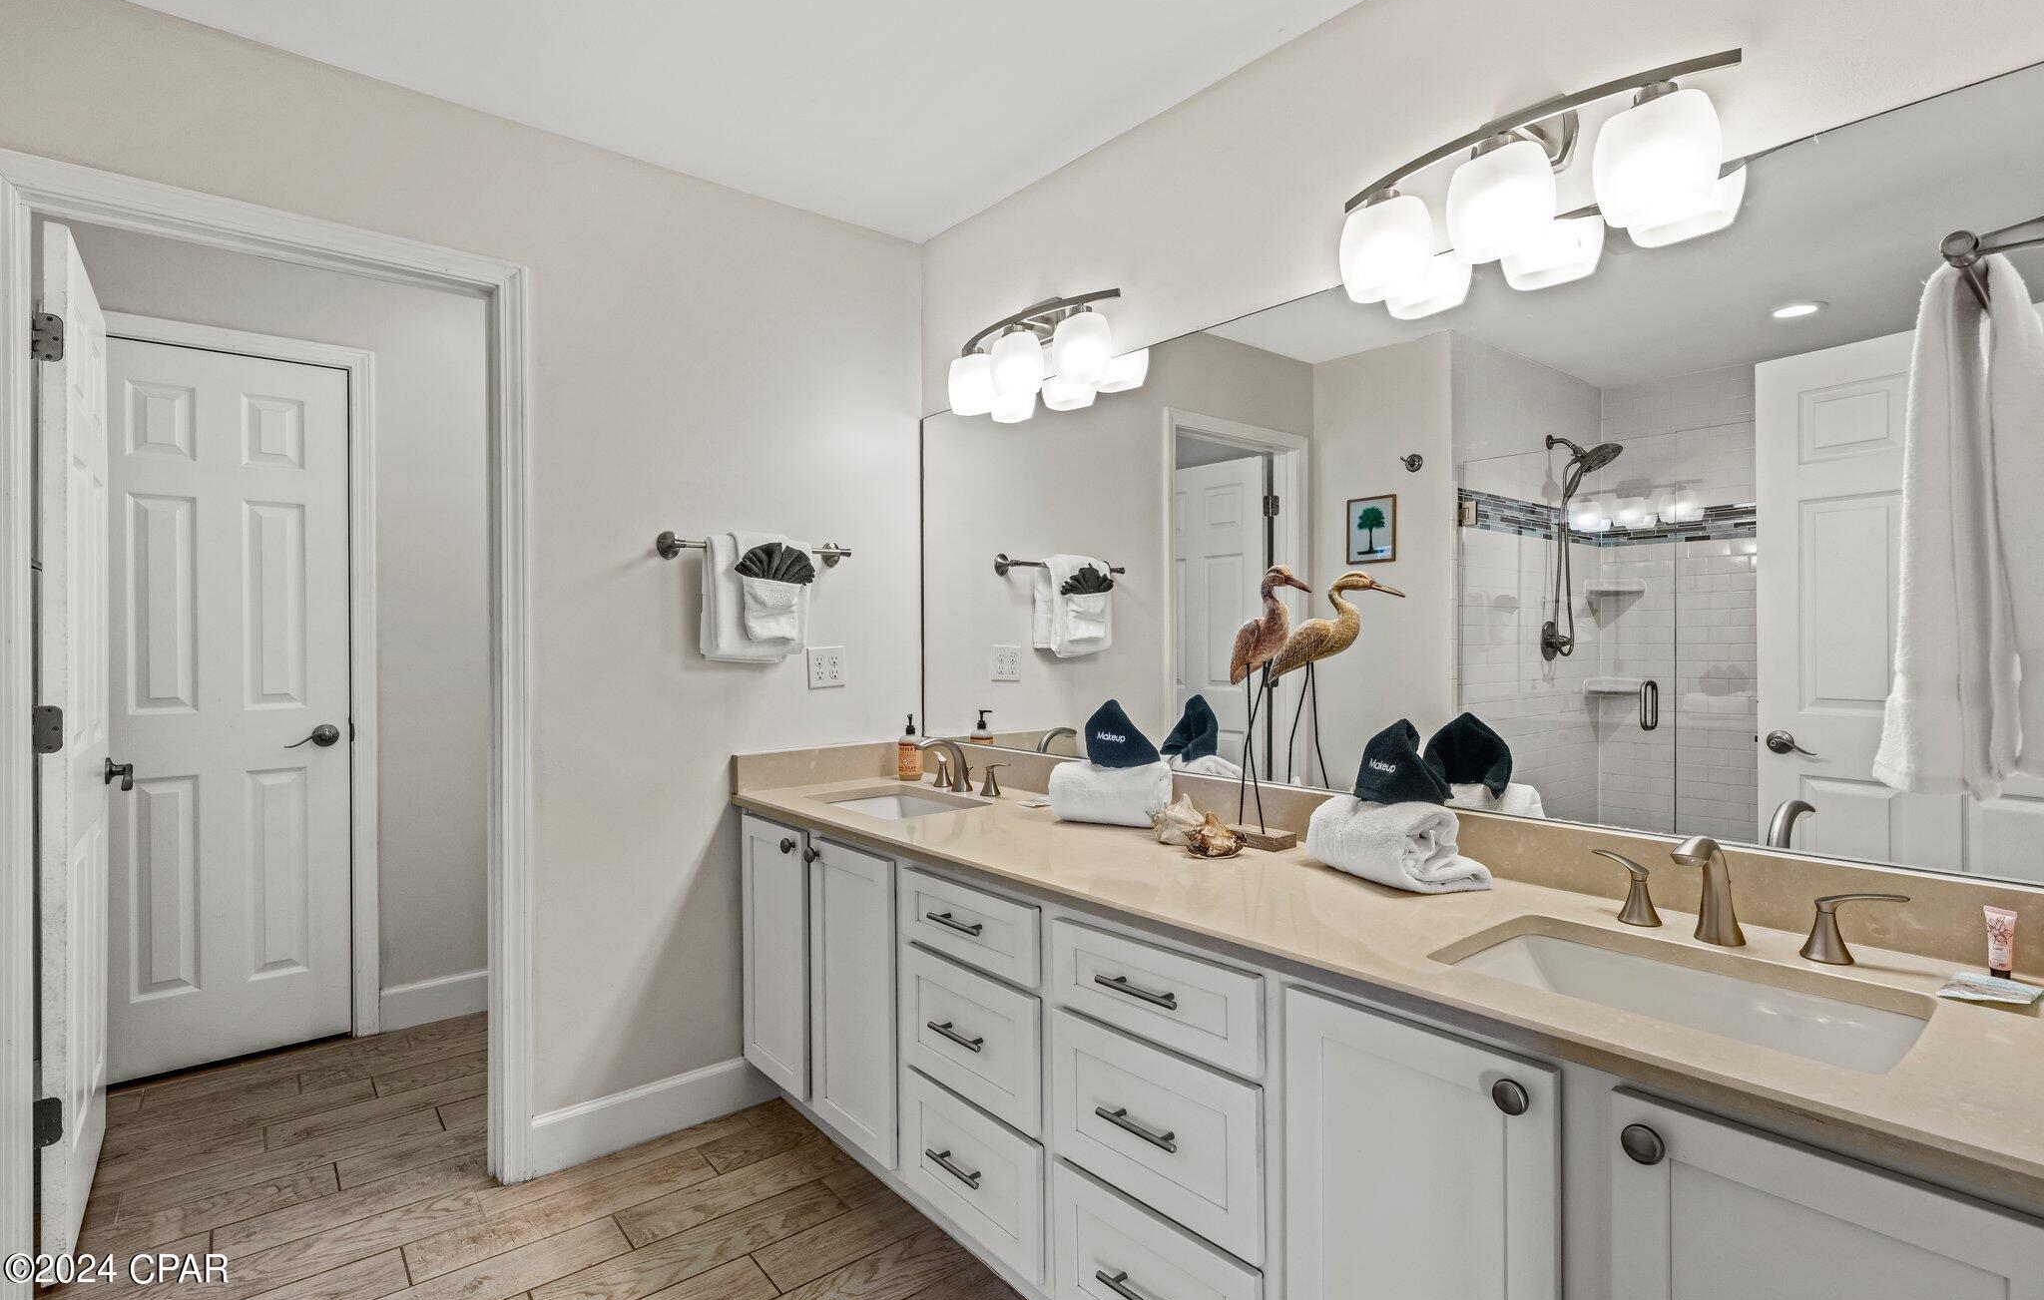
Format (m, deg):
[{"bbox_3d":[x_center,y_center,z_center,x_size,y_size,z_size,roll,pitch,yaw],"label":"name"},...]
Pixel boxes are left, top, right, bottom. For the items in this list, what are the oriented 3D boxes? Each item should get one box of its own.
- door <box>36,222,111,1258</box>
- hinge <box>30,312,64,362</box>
[{"bbox_3d":[-2.078,0.201,2.127,0.037,2.030,0.711,0,0,-39],"label":"door"},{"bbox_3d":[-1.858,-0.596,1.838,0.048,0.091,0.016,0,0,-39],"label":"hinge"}]

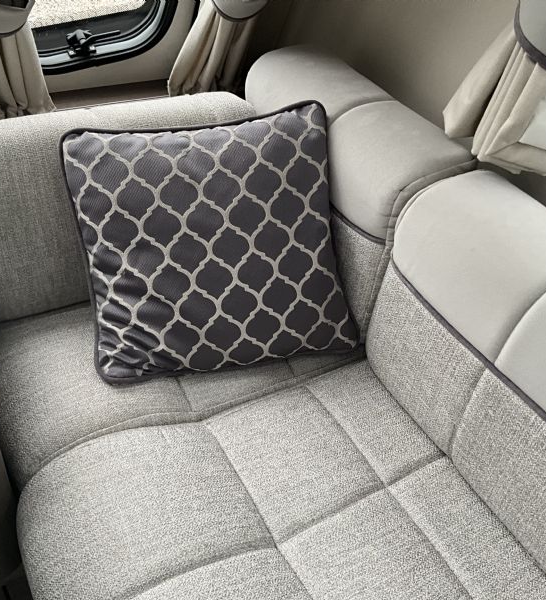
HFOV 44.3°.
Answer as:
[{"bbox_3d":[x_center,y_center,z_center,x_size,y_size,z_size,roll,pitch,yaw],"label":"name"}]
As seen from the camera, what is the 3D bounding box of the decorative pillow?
[{"bbox_3d":[-0.098,-0.094,1.105,0.430,0.415,0.140,-8,4,-2],"label":"decorative pillow"}]

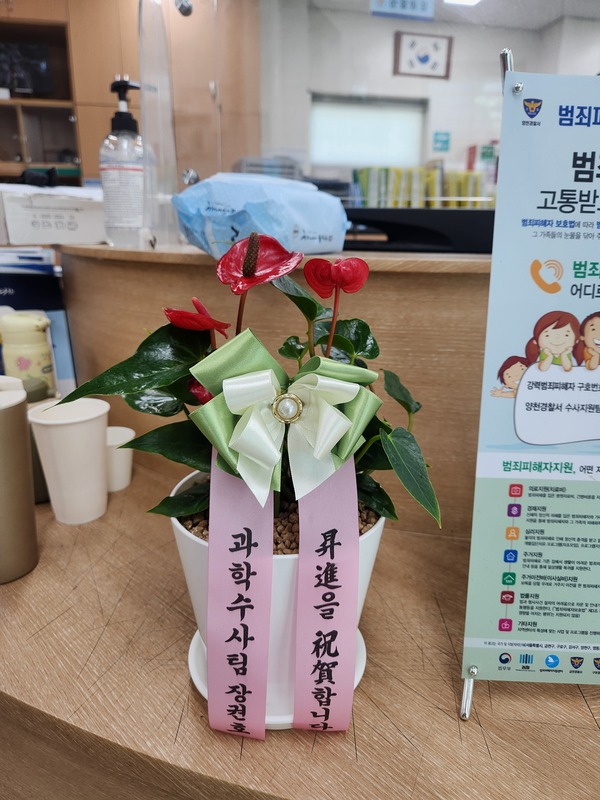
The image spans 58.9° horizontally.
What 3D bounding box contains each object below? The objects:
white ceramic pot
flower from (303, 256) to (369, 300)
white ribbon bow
[{"bbox_3d":[-0.017,0.144,0.416,0.161,0.152,0.161,1,16,0],"label":"white ceramic pot"},{"bbox_3d":[0.025,-0.084,0.364,0.043,0.029,0.032,1,31,0],"label":"flower"},{"bbox_3d":[-0.005,0.020,0.306,0.075,0.071,0.040,1,17,0],"label":"white ribbon bow"}]

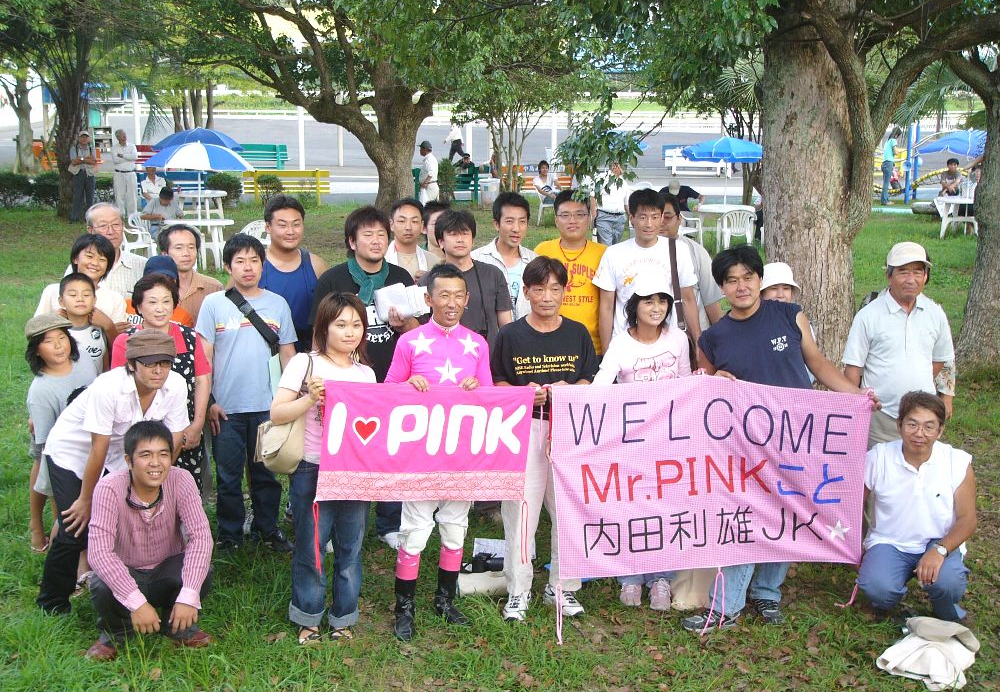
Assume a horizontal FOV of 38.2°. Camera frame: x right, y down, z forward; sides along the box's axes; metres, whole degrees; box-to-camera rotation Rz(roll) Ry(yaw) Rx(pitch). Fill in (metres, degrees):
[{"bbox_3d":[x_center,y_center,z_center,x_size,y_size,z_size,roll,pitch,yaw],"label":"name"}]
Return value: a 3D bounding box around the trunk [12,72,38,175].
[{"bbox_3d":[-13.483,-6.222,41.043,0.660,2.850,0.580,-3,11,-19],"label":"trunk"}]

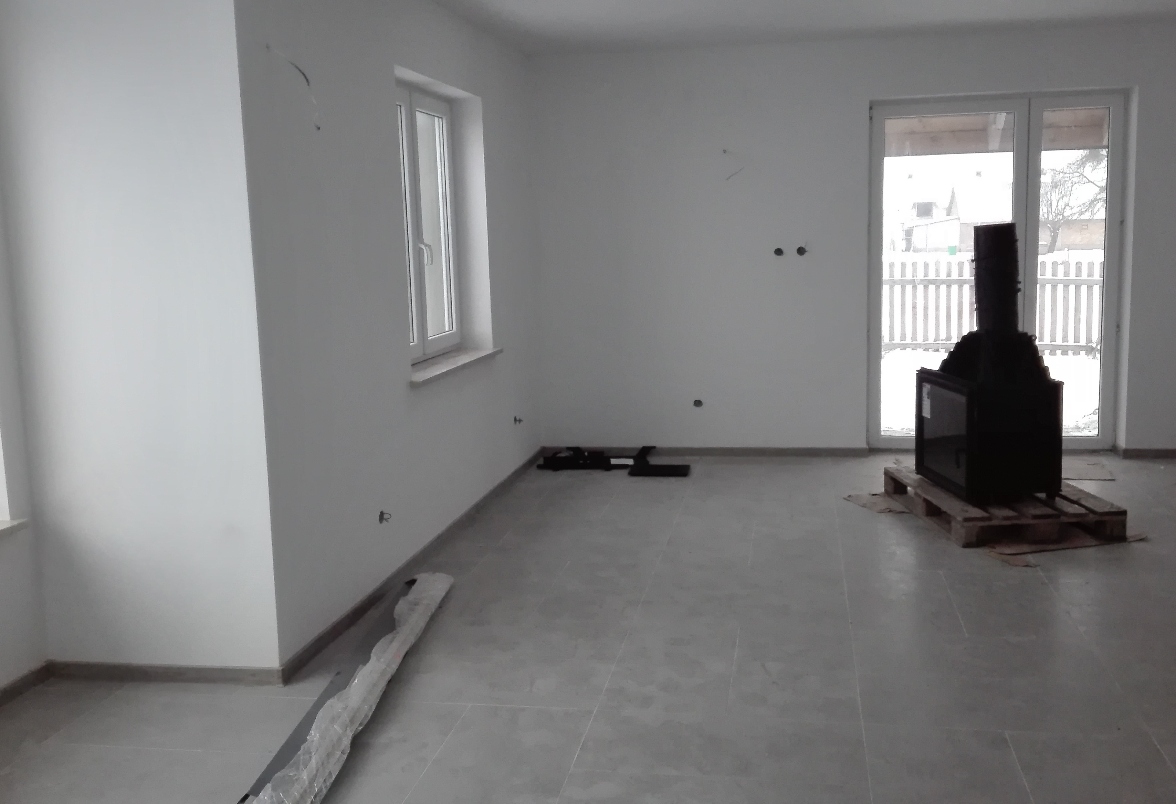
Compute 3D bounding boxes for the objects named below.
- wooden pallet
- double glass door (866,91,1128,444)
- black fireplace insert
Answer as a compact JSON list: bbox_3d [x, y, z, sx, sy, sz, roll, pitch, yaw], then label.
[{"bbox_3d":[2.253,0.549,5.705,0.810,0.146,1.140,-2,9,-3],"label":"wooden pallet"},{"bbox_3d":[2.796,-0.862,7.114,1.649,2.422,0.090,0,9,10],"label":"double glass door"},{"bbox_3d":[2.181,-0.239,5.621,0.455,1.440,0.720,-3,9,-5],"label":"black fireplace insert"}]

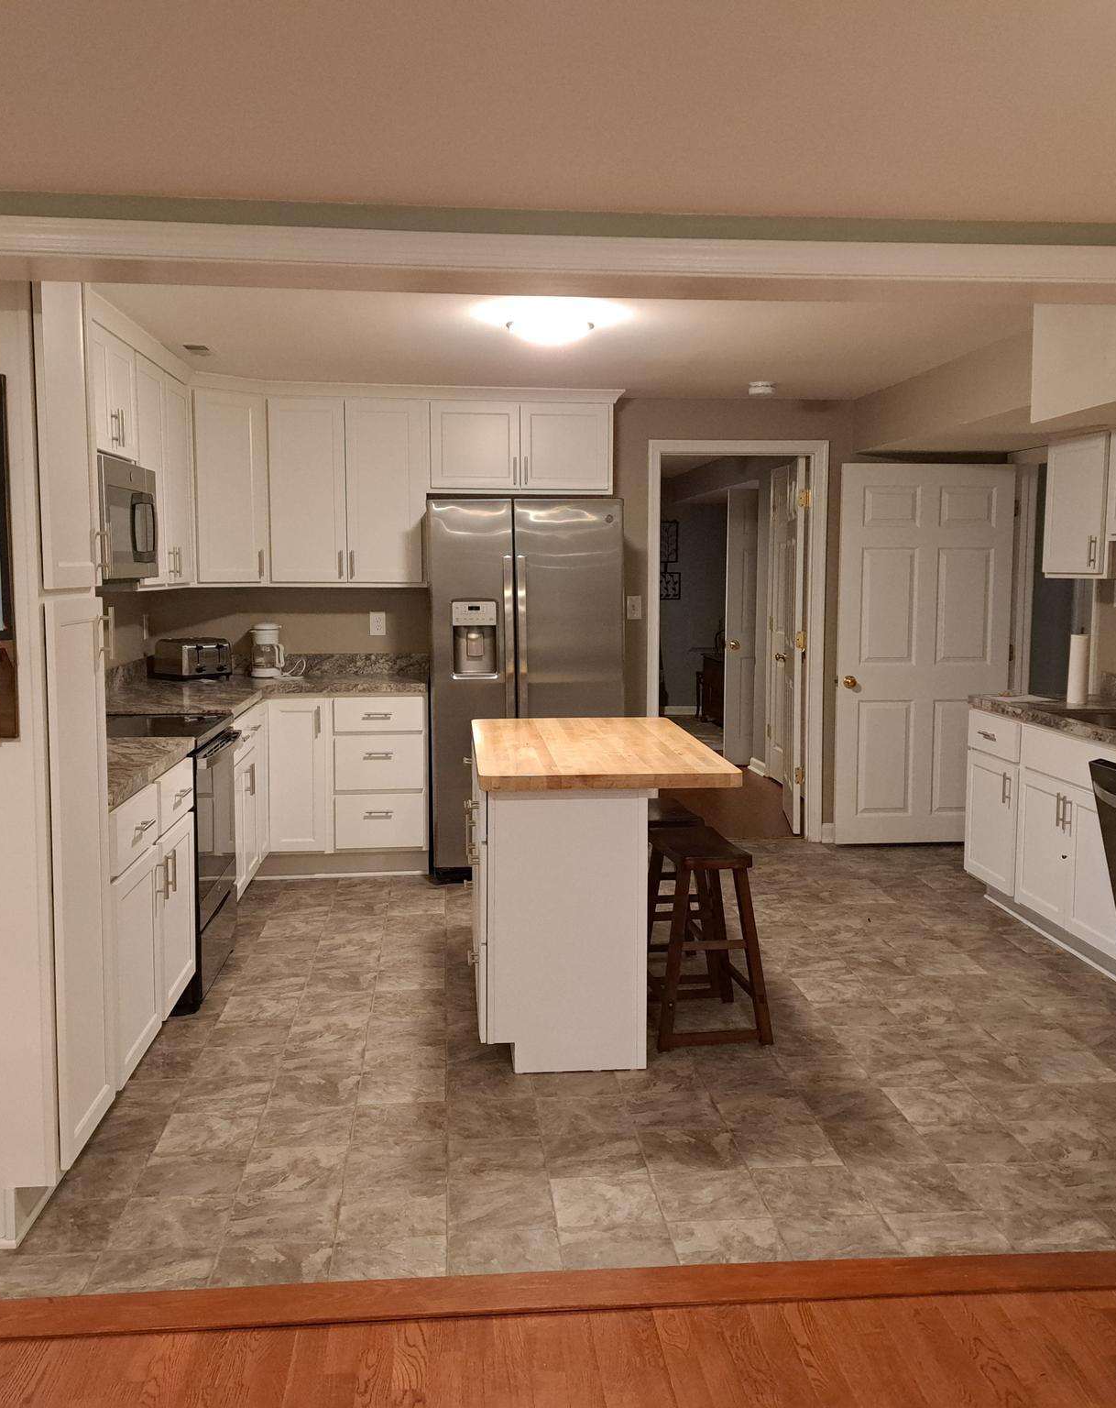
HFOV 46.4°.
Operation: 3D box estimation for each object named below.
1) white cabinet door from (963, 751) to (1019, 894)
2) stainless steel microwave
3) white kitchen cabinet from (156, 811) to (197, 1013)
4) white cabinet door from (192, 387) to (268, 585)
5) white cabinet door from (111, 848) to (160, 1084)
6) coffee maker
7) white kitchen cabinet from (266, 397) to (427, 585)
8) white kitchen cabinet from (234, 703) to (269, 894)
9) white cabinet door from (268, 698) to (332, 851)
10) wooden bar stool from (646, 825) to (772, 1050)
[{"bbox_3d":[1.894,0.510,5.675,0.024,0.558,0.525,0,6,-5],"label":"white cabinet door"},{"bbox_3d":[-1.669,-0.640,4.561,0.380,0.405,0.760,0,6,-5],"label":"stainless steel microwave"},{"bbox_3d":[-1.485,0.647,4.041,0.600,0.543,0.500,0,6,-5],"label":"white kitchen cabinet"},{"bbox_3d":[-1.527,-1.006,6.126,0.030,0.895,0.420,5,8,39],"label":"white cabinet door"},{"bbox_3d":[-1.155,0.698,3.557,0.022,0.543,0.485,0,6,-5],"label":"white cabinet door"},{"bbox_3d":[-1.445,-0.263,6.500,0.180,0.285,0.210,-3,7,-31],"label":"coffee maker"},{"bbox_3d":[-1.033,-1.044,6.489,0.765,0.905,0.325,0,6,-5],"label":"white kitchen cabinet"},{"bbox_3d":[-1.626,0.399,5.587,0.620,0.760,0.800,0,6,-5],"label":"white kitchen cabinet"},{"bbox_3d":[-1.214,0.342,6.141,0.292,0.720,0.022,0,6,-5],"label":"white cabinet door"},{"bbox_3d":[0.456,0.742,4.231,0.370,0.610,0.450,-1,6,-10],"label":"wooden bar stool"}]

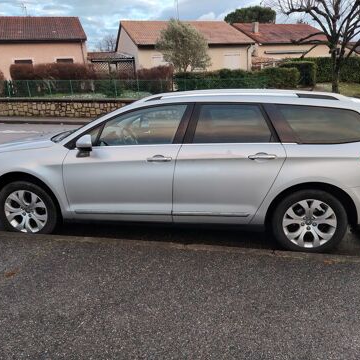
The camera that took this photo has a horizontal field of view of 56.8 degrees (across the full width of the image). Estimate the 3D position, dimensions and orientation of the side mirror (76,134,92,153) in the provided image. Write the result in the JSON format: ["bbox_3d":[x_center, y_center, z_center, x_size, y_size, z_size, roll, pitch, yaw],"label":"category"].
[{"bbox_3d":[-0.884,-0.334,3.079,0.120,0.155,0.190,1,17,9],"label":"side mirror"}]

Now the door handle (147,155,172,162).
[{"bbox_3d":[-0.184,-0.197,3.029,0.230,0.055,0.050,1,17,9],"label":"door handle"}]

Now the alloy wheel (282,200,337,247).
[{"bbox_3d":[1.189,0.378,3.086,0.475,0.475,0.180,1,17,9],"label":"alloy wheel"}]

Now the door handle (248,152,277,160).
[{"bbox_3d":[0.712,-0.205,2.873,0.230,0.055,0.050,1,17,9],"label":"door handle"}]

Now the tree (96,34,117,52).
[{"bbox_3d":[-9.175,-15.255,43.439,3.800,6.890,3.800,-3,17,1],"label":"tree"}]

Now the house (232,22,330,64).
[{"bbox_3d":[9.629,-13.238,34.822,9.070,5.700,9.600,-9,18,-19],"label":"house"}]

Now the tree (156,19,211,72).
[{"bbox_3d":[0.240,-7.327,19.720,3.200,4.080,3.200,-3,17,1],"label":"tree"}]

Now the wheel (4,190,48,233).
[{"bbox_3d":[-1.589,0.314,3.542,0.475,0.475,0.180,1,17,9],"label":"wheel"}]

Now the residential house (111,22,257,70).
[{"bbox_3d":[-0.202,-10.916,29.021,9.340,5.470,9.600,-9,18,-18],"label":"residential house"}]

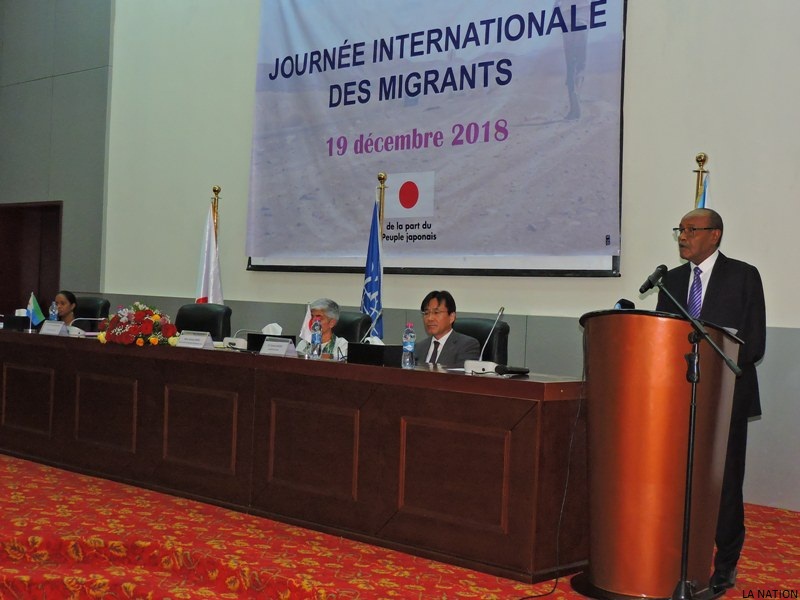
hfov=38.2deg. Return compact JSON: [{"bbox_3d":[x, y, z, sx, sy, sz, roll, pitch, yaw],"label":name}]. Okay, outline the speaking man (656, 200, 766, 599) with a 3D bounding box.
[{"bbox_3d":[1.426,0.435,5.268,0.390,1.720,0.520,2,0,-42],"label":"speaking man"}]

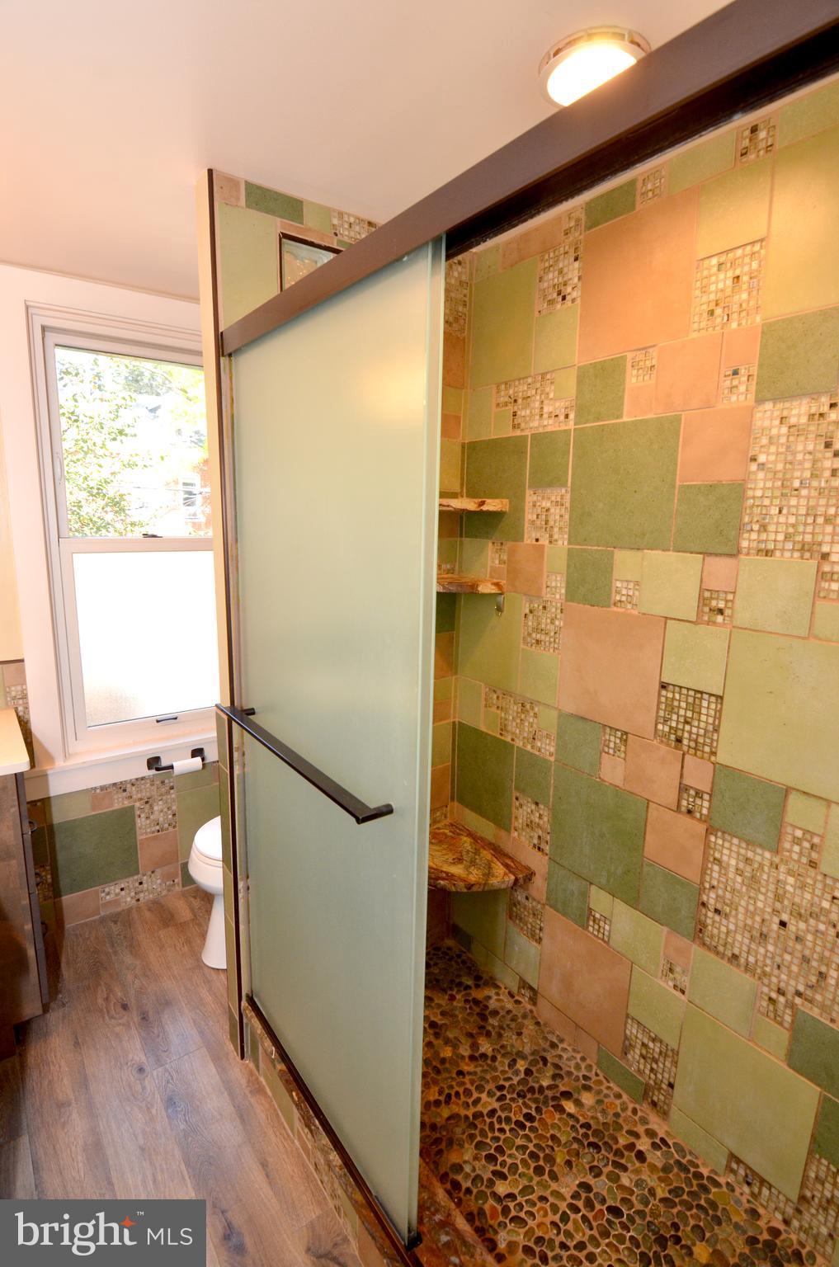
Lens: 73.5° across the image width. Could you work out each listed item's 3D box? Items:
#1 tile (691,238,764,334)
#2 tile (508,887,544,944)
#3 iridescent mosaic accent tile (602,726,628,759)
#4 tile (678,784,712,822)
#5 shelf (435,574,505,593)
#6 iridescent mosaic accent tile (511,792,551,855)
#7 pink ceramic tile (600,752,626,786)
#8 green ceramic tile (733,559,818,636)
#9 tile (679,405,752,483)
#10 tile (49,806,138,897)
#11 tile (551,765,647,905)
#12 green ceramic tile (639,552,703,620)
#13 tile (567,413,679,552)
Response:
[{"bbox_3d":[0.638,-0.706,1.158,0.010,0.150,0.145,-6,13,-35],"label":"tile"},{"bbox_3d":[0.353,0.924,1.852,0.010,0.148,0.148,-7,13,-36],"label":"tile"},{"bbox_3d":[0.522,0.289,1.495,0.008,0.074,0.074,-6,12,-35],"label":"iridescent mosaic accent tile"},{"bbox_3d":[0.652,0.399,1.327,0.008,0.074,0.074,-6,12,-35],"label":"tile"},{"bbox_3d":[0.091,-0.145,1.790,0.277,0.044,0.227,-7,12,-36],"label":"shelf"},{"bbox_3d":[0.356,0.596,1.780,0.011,0.149,0.149,-6,12,-35],"label":"iridescent mosaic accent tile"},{"bbox_3d":[0.528,0.368,1.523,0.010,0.074,0.073,-7,13,-36],"label":"pink ceramic tile"},{"bbox_3d":[0.730,-0.077,1.158,0.010,0.146,0.146,-8,14,-38],"label":"green ceramic tile"},{"bbox_3d":[0.640,-0.403,1.216,0.010,0.146,0.146,-8,14,-38],"label":"tile"},{"bbox_3d":[-1.309,0.878,2.274,0.303,0.309,0.010,-7,13,-36],"label":"tile"},{"bbox_3d":[0.498,0.561,1.595,0.010,0.307,0.305,-7,13,-36],"label":"tile"},{"bbox_3d":[0.590,-0.113,1.321,0.010,0.150,0.150,-6,13,-35],"label":"green ceramic tile"},{"bbox_3d":[0.508,-0.367,1.420,0.011,0.298,0.298,-6,12,-35],"label":"tile"}]

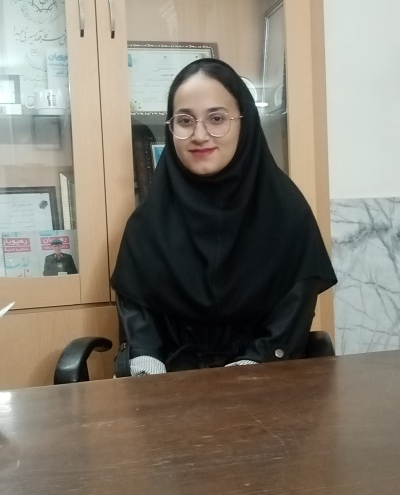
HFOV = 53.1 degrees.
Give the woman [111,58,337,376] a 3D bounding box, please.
[{"bbox_3d":[0.040,0.246,0.809,0.480,1.320,0.620,-2,2,7],"label":"woman"}]

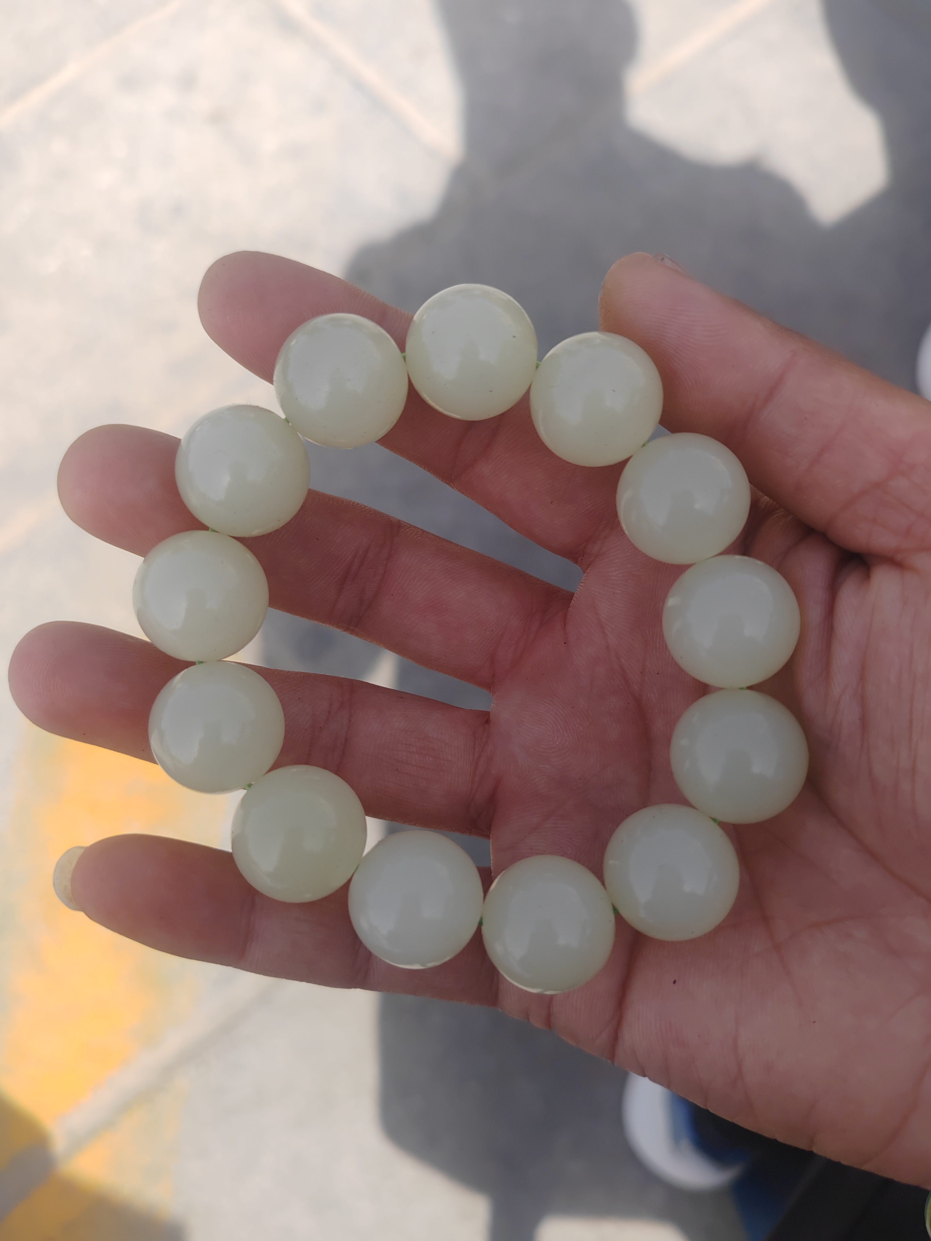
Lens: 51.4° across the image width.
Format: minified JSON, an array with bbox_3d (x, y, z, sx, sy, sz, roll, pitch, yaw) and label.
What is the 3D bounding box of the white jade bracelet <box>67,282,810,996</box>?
[{"bbox_3d":[0.000,0.003,0.139,0.096,0.021,0.101,0,88,0],"label":"white jade bracelet"}]

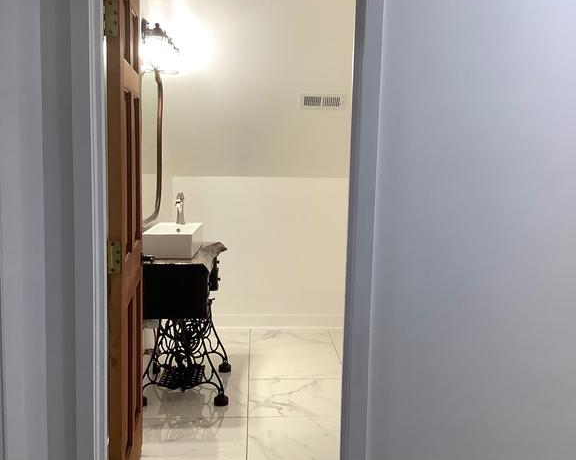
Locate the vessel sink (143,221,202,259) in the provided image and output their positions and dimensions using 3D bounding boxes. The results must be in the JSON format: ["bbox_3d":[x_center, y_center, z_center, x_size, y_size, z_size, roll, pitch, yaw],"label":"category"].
[{"bbox_3d":[-0.653,0.059,3.958,0.268,0.128,0.530,1,7,-3],"label":"vessel sink"}]

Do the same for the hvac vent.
[{"bbox_3d":[0.231,-0.853,4.596,0.295,0.025,0.146,1,-35,-3],"label":"hvac vent"}]

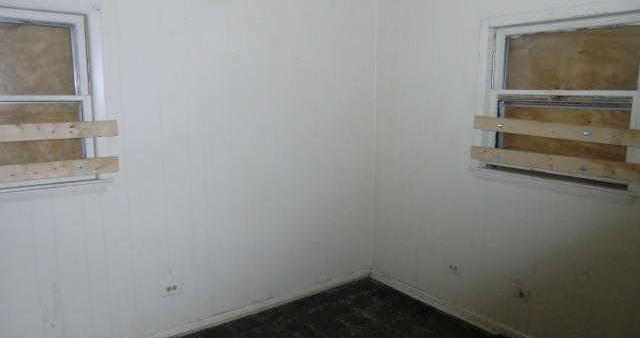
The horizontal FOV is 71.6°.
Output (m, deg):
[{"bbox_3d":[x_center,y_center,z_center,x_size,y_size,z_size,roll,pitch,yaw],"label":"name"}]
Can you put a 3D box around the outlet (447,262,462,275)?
[{"bbox_3d":[0.986,0.735,3.275,0.014,0.074,0.116,-7,12,-36],"label":"outlet"}]

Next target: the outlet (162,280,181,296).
[{"bbox_3d":[-0.969,0.783,2.911,0.123,0.078,0.014,-7,12,-36],"label":"outlet"}]

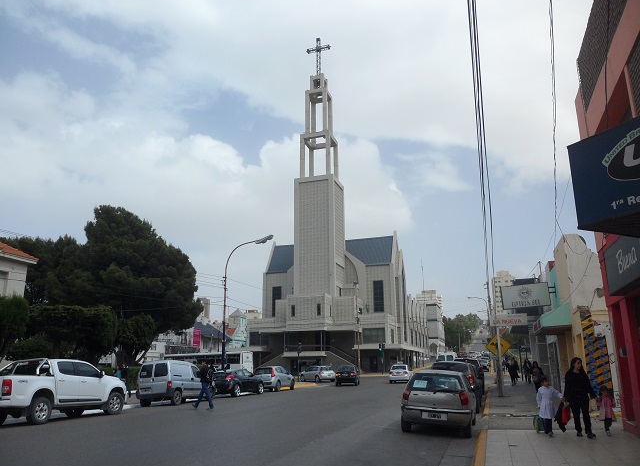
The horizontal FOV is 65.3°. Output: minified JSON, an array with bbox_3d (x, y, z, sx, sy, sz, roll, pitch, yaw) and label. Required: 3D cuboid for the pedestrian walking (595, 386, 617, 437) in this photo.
[{"bbox_3d":[6.083,3.804,10.733,0.440,1.040,0.340,-5,-15,18],"label":"pedestrian walking"}]

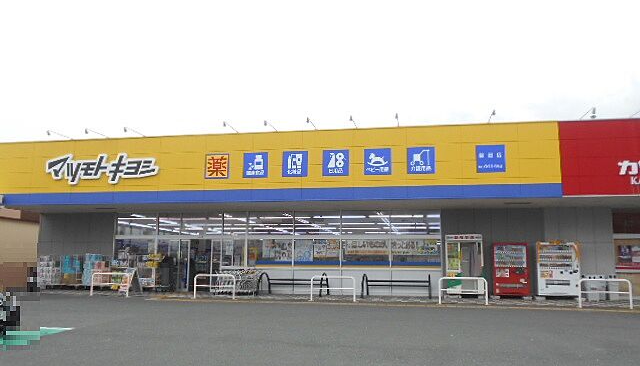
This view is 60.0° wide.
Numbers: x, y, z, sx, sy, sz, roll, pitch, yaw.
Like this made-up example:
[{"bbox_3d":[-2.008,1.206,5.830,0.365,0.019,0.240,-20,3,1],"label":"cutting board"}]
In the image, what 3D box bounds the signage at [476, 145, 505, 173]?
[{"bbox_3d":[5.560,-0.767,18.053,0.919,0.902,0.100,-1,-8,12],"label":"signage"}]

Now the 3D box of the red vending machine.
[{"bbox_3d":[6.775,3.073,19.704,1.180,1.830,0.740,-1,-8,12],"label":"red vending machine"}]

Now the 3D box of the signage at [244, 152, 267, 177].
[{"bbox_3d":[-2.162,-0.596,18.781,0.858,0.863,0.100,-1,-7,11],"label":"signage"}]

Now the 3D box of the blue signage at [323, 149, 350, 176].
[{"bbox_3d":[0.535,-0.647,18.260,0.884,0.856,0.100,-1,-7,11],"label":"blue signage"}]

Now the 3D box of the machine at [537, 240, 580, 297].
[{"bbox_3d":[8.270,3.012,19.292,1.200,1.843,0.740,-1,-7,11],"label":"machine"}]

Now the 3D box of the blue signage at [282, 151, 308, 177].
[{"bbox_3d":[-0.813,-0.623,18.521,0.868,0.868,0.100,-1,-7,11],"label":"blue signage"}]

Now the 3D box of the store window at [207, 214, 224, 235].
[{"bbox_3d":[-4.290,1.727,22.922,0.722,0.927,0.100,-1,-8,12],"label":"store window"}]

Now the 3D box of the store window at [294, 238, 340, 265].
[{"bbox_3d":[-0.096,2.664,21.335,1.842,1.088,0.080,-1,-7,11],"label":"store window"}]

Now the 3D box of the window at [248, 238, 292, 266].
[{"bbox_3d":[-1.957,2.724,21.820,1.855,1.151,0.100,-1,-7,11],"label":"window"}]

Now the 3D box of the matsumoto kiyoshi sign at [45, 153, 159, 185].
[{"bbox_3d":[-7.897,-0.490,20.139,4.421,1.085,0.150,-1,-7,11],"label":"matsumoto kiyoshi sign"}]

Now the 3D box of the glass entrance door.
[{"bbox_3d":[-5.523,3.328,22.446,0.606,2.062,0.080,-1,-7,11],"label":"glass entrance door"}]

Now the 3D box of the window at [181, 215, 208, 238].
[{"bbox_3d":[-5.199,1.768,23.105,1.224,0.905,0.100,-1,-8,12],"label":"window"}]

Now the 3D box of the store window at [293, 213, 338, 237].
[{"bbox_3d":[-0.127,1.587,21.597,1.886,0.952,0.100,-1,-7,11],"label":"store window"}]

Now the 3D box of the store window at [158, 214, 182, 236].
[{"bbox_3d":[-6.114,1.692,22.610,1.006,0.936,0.080,-1,-7,11],"label":"store window"}]

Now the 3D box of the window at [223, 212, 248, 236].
[{"bbox_3d":[-3.397,1.633,22.232,1.031,0.980,0.100,-1,-7,11],"label":"window"}]

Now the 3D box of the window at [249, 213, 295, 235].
[{"bbox_3d":[-1.917,1.599,21.813,1.894,0.970,0.080,-1,-7,11],"label":"window"}]

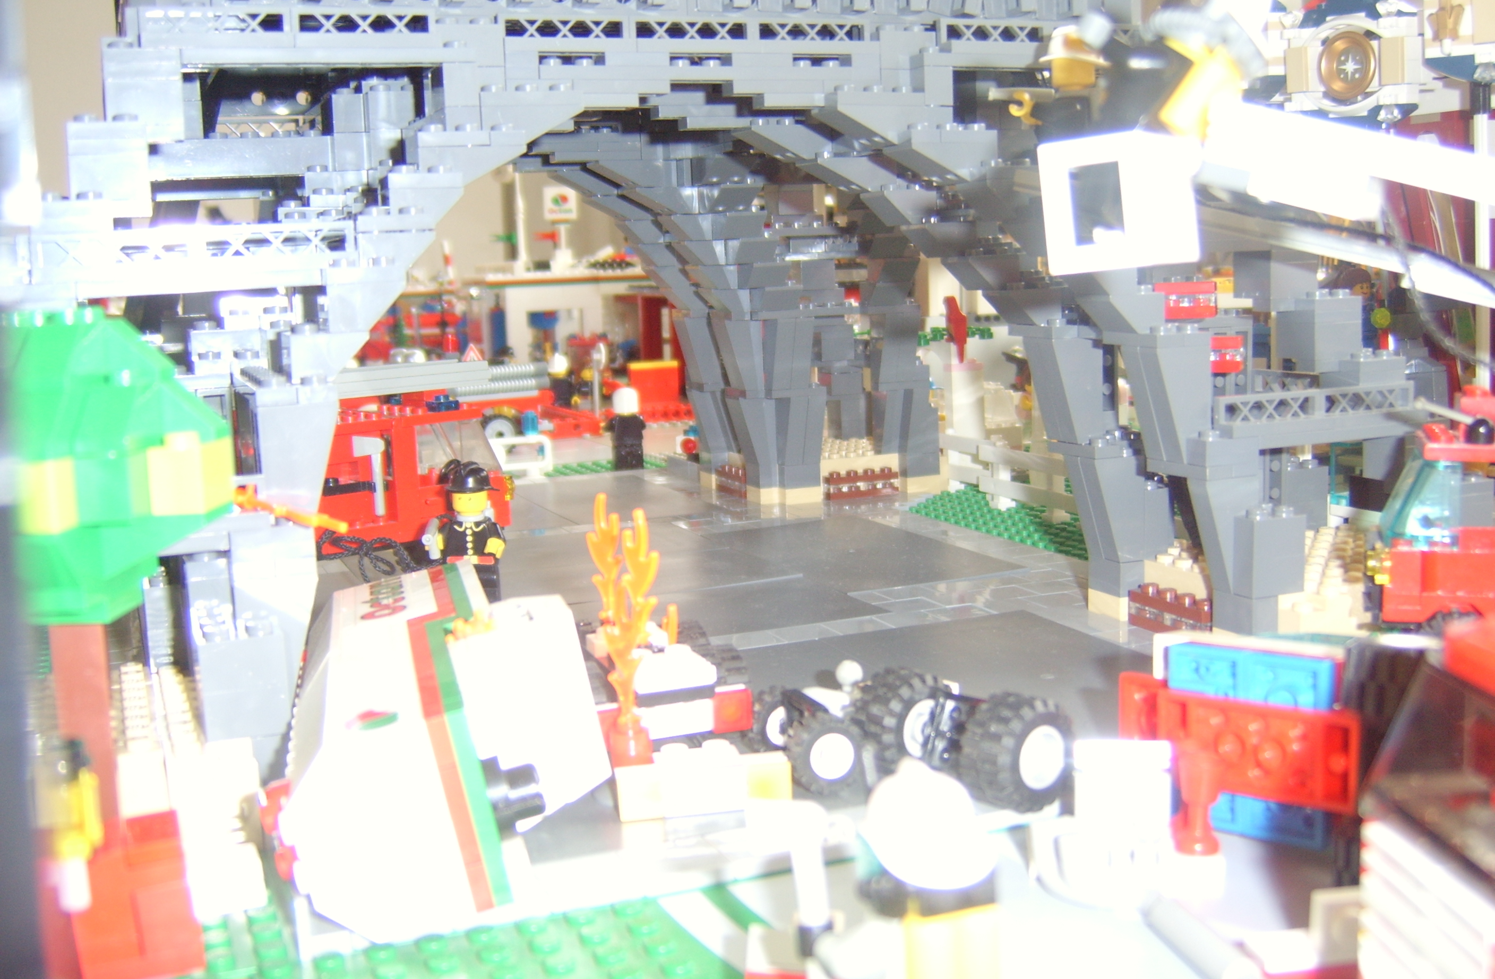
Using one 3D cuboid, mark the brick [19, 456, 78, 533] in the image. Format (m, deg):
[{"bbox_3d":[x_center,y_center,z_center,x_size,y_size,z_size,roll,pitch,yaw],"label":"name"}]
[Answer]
[{"bbox_3d":[-0.093,0.001,0.176,0.008,0.010,0.008,-1,9,4],"label":"brick"}]

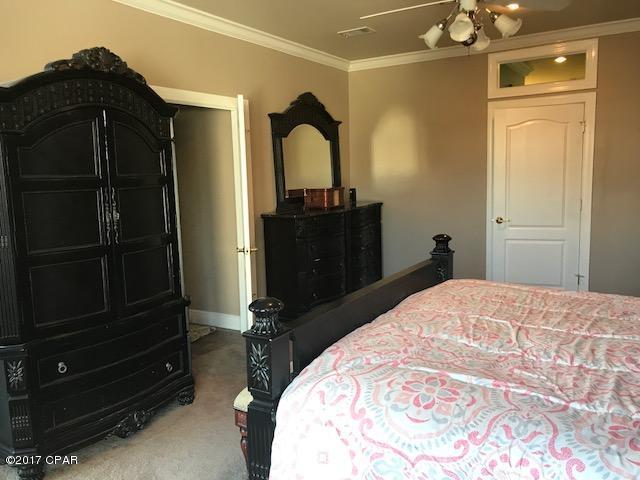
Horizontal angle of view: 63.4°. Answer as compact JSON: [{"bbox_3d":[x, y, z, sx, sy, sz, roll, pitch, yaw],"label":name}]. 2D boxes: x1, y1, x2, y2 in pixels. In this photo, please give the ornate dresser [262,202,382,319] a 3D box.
[{"bbox_3d":[0.121,0.237,5.292,0.528,1.101,1.544,3,9,32],"label":"ornate dresser"}]

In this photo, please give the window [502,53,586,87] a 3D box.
[{"bbox_3d":[2.122,-1.615,4.964,0.767,0.231,0.060,3,9,32],"label":"window"}]

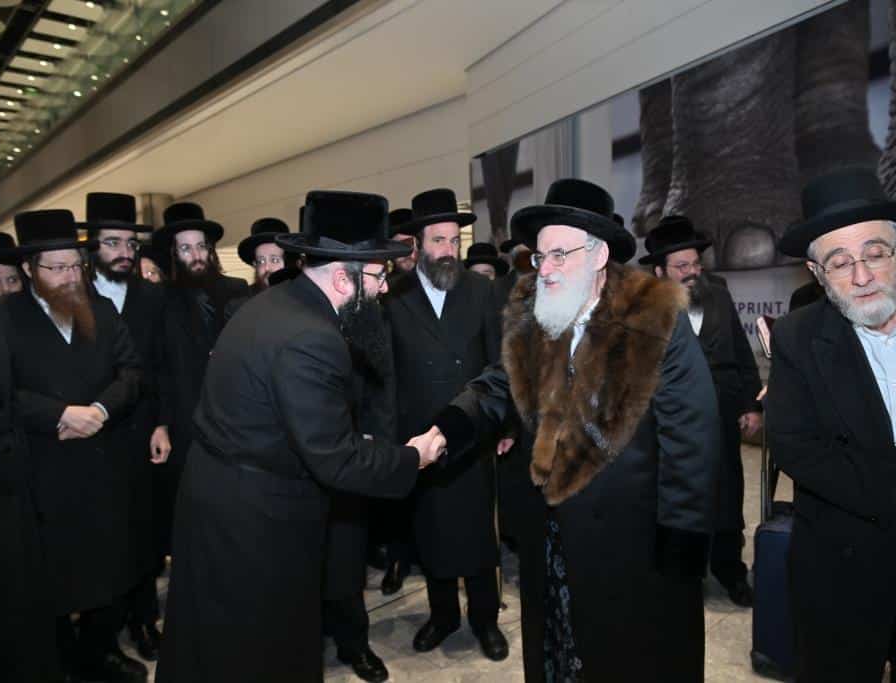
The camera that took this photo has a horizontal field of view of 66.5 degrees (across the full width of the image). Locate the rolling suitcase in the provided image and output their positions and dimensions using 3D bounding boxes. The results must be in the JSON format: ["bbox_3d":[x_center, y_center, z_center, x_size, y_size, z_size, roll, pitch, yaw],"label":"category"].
[{"bbox_3d":[1.388,0.792,2.649,0.380,0.980,0.240,1,2,25],"label":"rolling suitcase"}]

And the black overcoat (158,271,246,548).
[{"bbox_3d":[-1.169,0.338,3.200,0.530,1.220,0.330,-2,3,-25],"label":"black overcoat"}]

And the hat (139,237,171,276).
[{"bbox_3d":[-1.462,-0.423,3.400,0.330,0.135,0.360,-1,2,-27],"label":"hat"}]

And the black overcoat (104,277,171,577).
[{"bbox_3d":[-1.360,0.361,2.870,0.530,1.220,0.330,-2,3,-32],"label":"black overcoat"}]

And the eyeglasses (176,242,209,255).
[{"bbox_3d":[-1.167,-0.410,3.048,0.140,0.045,0.140,-2,2,-43],"label":"eyeglasses"}]

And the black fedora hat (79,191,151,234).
[{"bbox_3d":[-1.431,-0.556,2.930,0.300,0.150,0.320,-3,3,-38],"label":"black fedora hat"}]

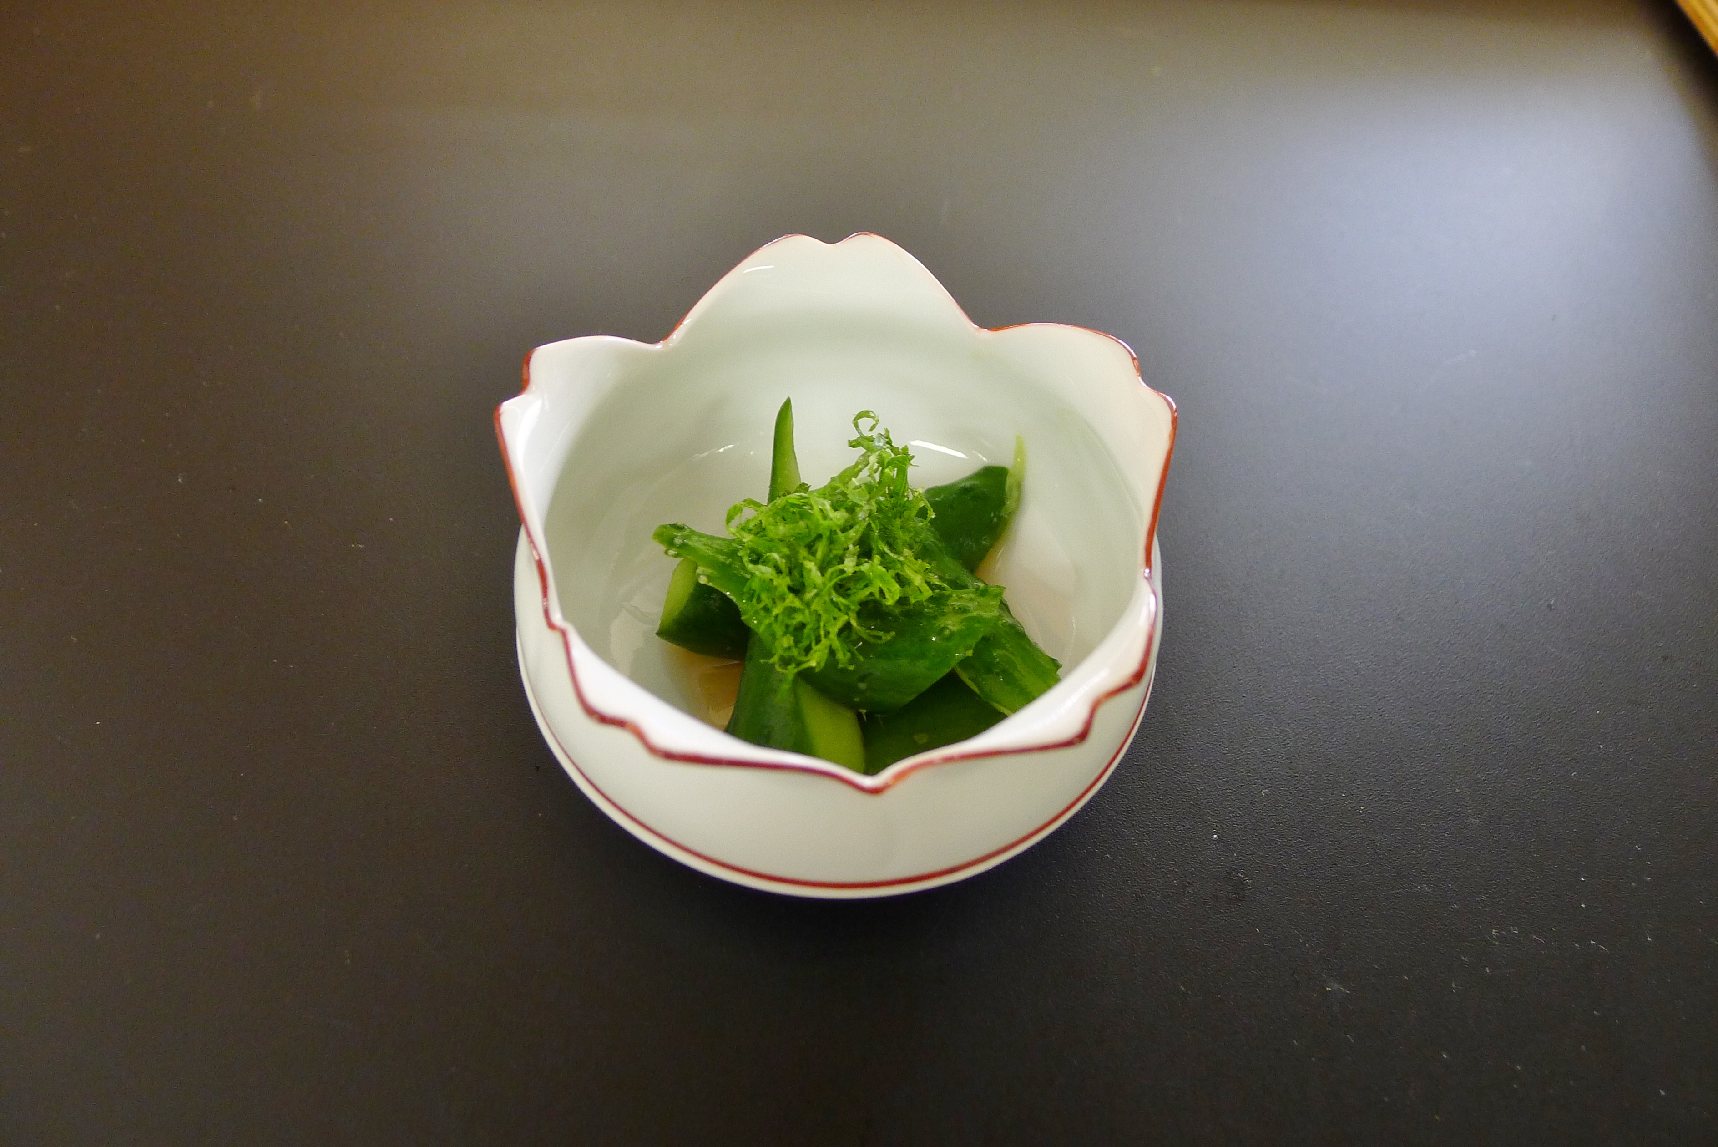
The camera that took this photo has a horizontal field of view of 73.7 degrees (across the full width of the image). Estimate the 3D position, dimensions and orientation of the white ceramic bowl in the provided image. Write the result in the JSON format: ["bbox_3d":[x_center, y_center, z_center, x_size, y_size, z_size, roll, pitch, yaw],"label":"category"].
[{"bbox_3d":[-0.003,-0.002,0.215,0.123,0.060,0.123,1,56,-2],"label":"white ceramic bowl"}]

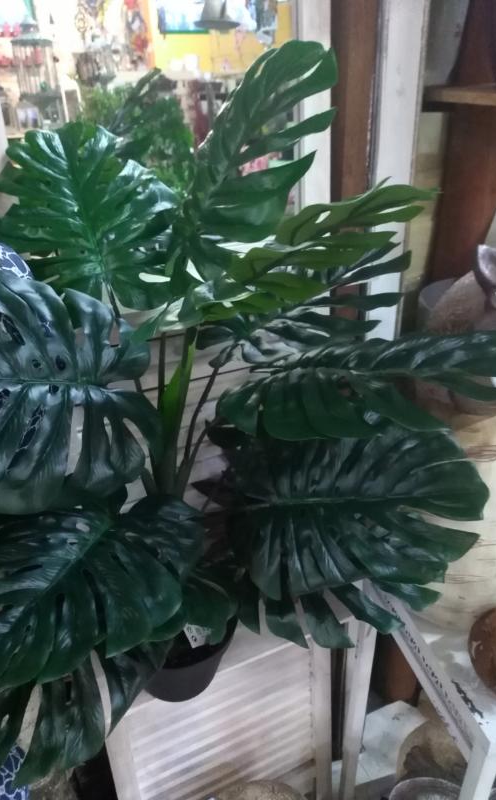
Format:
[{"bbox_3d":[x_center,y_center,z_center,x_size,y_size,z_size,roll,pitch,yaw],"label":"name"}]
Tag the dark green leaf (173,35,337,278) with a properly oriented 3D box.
[{"bbox_3d":[0.006,-0.283,0.710,0.070,0.315,0.200,33,0,-41],"label":"dark green leaf"}]

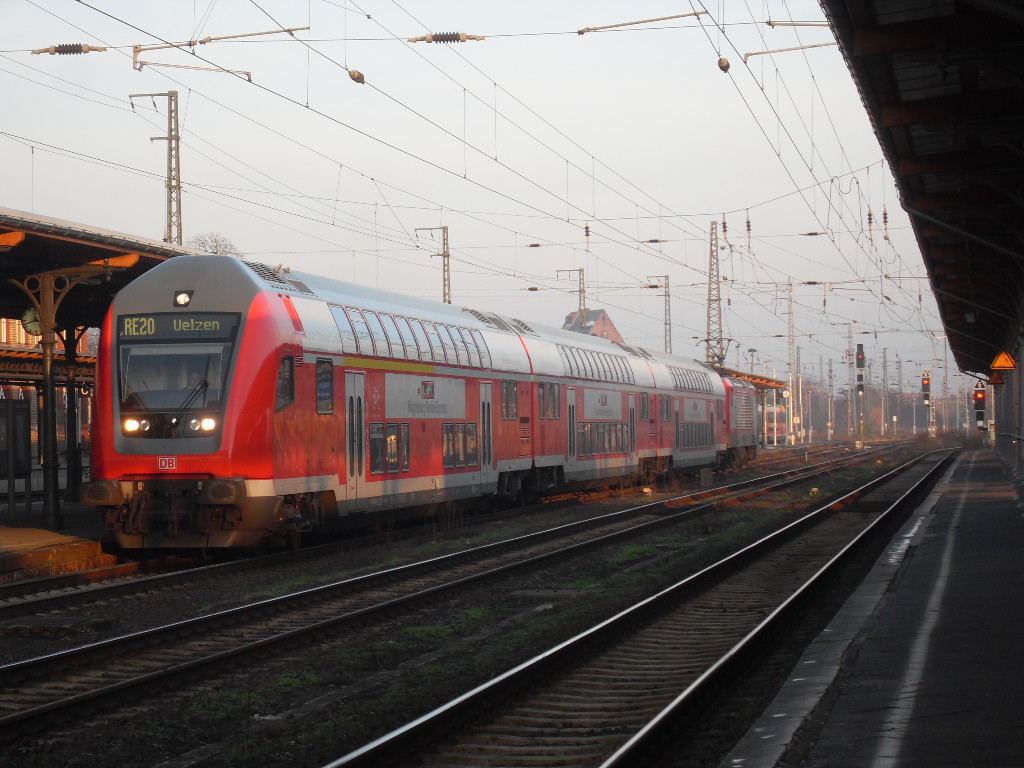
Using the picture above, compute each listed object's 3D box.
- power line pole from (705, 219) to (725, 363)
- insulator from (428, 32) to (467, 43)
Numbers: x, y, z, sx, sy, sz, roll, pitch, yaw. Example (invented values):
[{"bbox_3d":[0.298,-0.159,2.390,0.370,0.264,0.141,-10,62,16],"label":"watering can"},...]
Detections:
[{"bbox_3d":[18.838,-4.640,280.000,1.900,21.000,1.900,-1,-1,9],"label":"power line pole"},{"bbox_3d":[-0.677,-3.614,31.500,0.410,0.118,0.118,-1,-1,9],"label":"insulator"}]

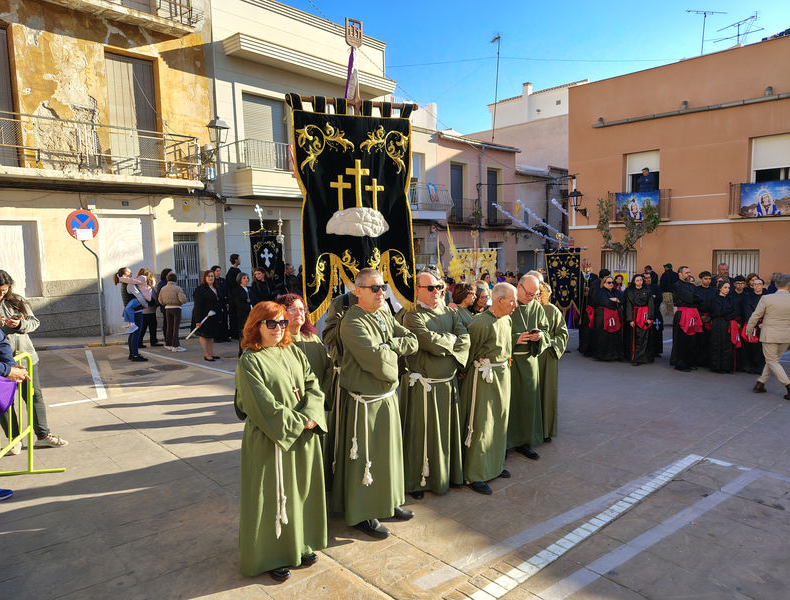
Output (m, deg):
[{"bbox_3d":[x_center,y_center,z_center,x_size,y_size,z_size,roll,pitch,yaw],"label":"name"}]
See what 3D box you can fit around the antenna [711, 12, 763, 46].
[{"bbox_3d":[10.883,-8.583,17.600,0.550,1.000,1.400,-4,6,-27],"label":"antenna"}]

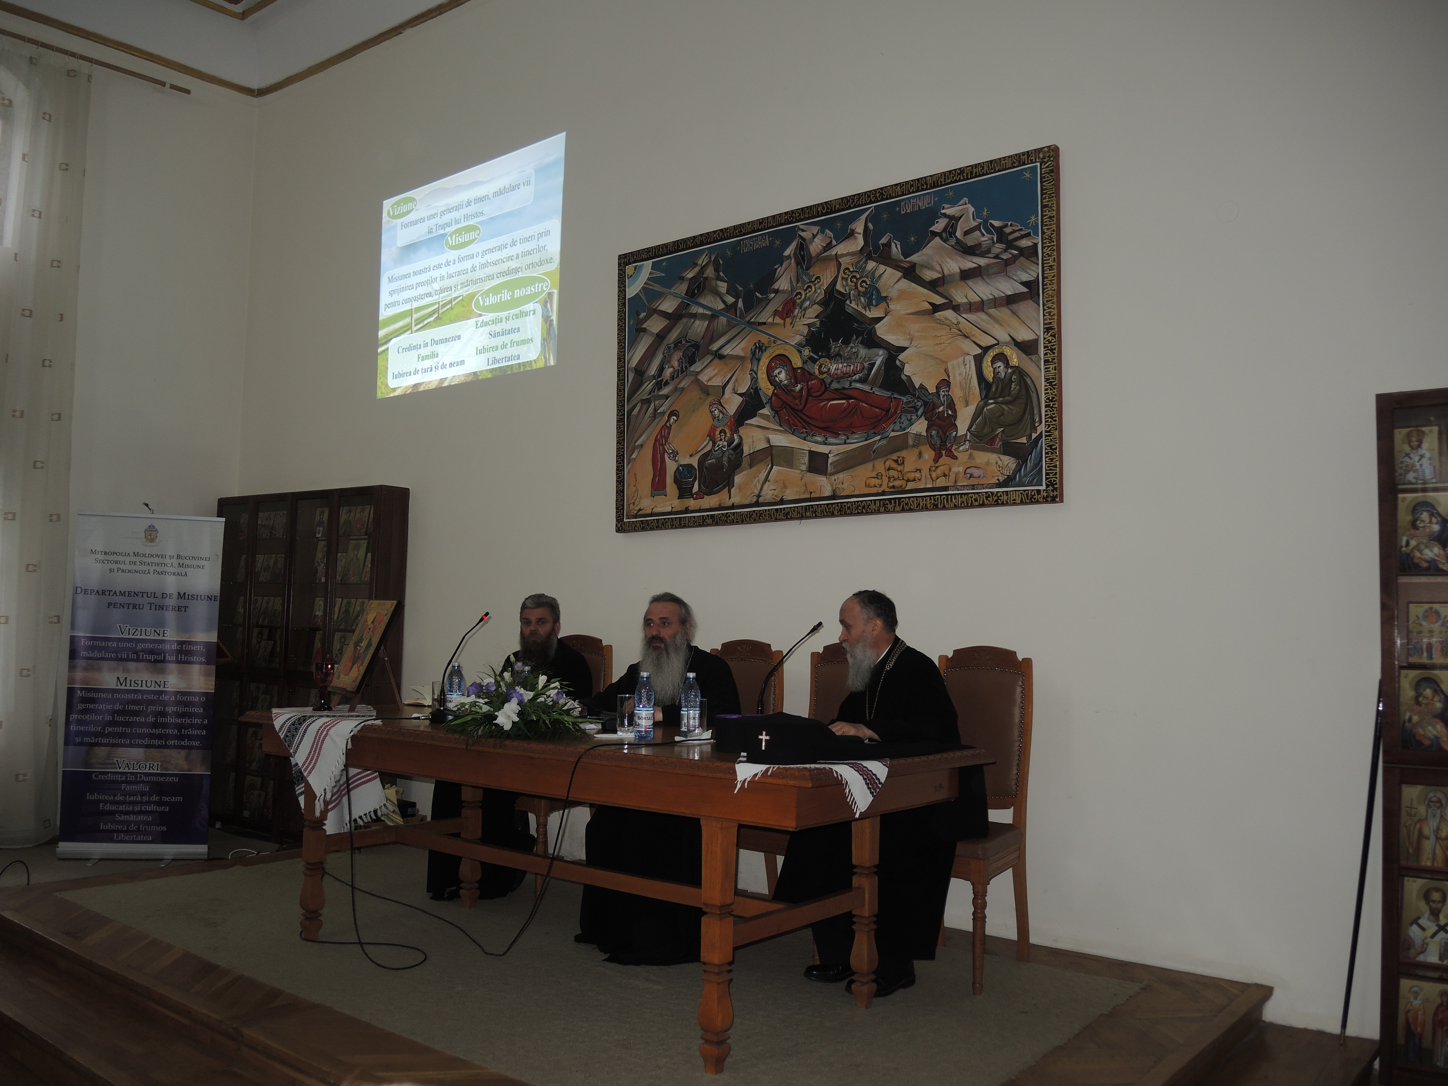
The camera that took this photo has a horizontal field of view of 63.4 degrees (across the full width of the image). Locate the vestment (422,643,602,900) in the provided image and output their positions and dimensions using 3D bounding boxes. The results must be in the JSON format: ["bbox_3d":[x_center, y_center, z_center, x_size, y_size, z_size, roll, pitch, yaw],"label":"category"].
[{"bbox_3d":[-0.929,1.030,5.327,0.637,1.121,0.684,-3,-6,38],"label":"vestment"}]

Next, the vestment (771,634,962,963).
[{"bbox_3d":[0.543,0.858,4.053,0.680,1.050,0.560,5,-6,-38],"label":"vestment"}]

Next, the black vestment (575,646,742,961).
[{"bbox_3d":[-0.208,0.992,4.698,0.673,1.115,0.732,-3,-6,38],"label":"black vestment"}]

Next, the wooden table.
[{"bbox_3d":[-0.614,1.083,4.144,2.968,0.838,0.838,-3,-6,41],"label":"wooden table"}]

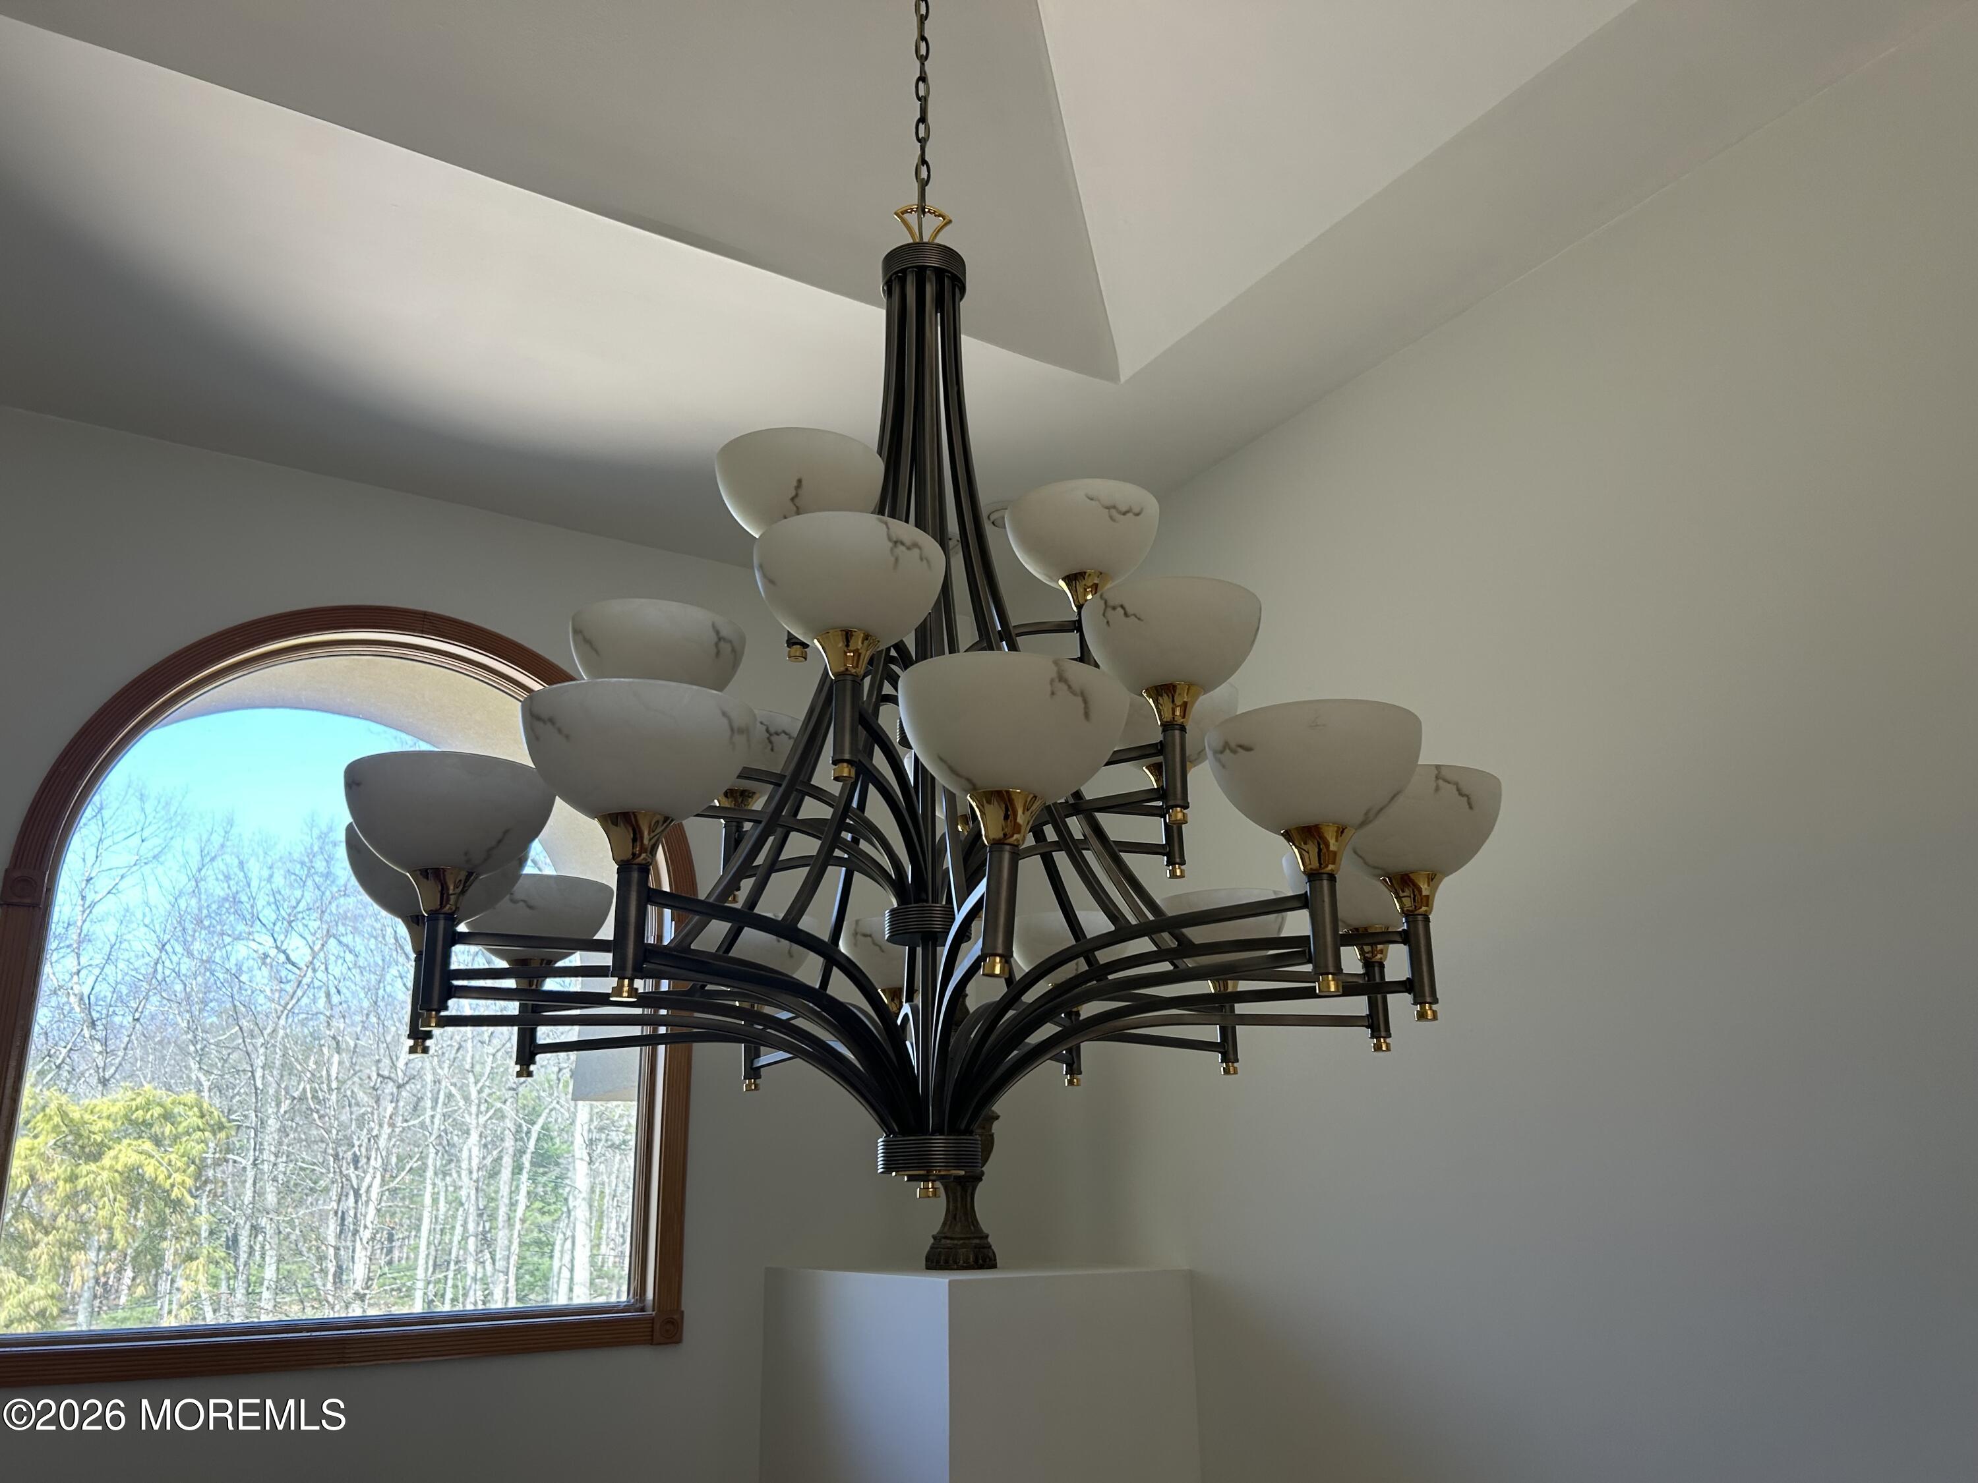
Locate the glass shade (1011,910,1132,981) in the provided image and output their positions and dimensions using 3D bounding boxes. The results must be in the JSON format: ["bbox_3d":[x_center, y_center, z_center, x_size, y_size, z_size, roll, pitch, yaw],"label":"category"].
[{"bbox_3d":[0.141,0.359,2.494,0.211,0.105,0.211,-1,-18,0],"label":"glass shade"}]

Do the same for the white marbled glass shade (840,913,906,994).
[{"bbox_3d":[-0.129,0.334,2.274,0.196,0.097,0.196,0,-18,-3],"label":"white marbled glass shade"}]

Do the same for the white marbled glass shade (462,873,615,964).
[{"bbox_3d":[-0.589,0.242,1.933,0.196,0.097,0.196,4,-18,-16],"label":"white marbled glass shade"}]

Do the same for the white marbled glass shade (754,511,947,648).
[{"bbox_3d":[-0.145,-0.144,1.507,0.196,0.097,0.196,1,-18,-6],"label":"white marbled glass shade"}]

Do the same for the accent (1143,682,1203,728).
[{"bbox_3d":[0.201,-0.036,1.633,0.066,0.043,0.066,-4,-18,7],"label":"accent"}]

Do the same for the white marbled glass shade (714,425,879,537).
[{"bbox_3d":[-0.240,-0.300,1.894,0.211,0.105,0.211,-1,-18,0],"label":"white marbled glass shade"}]

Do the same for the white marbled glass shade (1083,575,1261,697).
[{"bbox_3d":[0.200,-0.095,1.651,0.196,0.097,0.196,-4,-18,7],"label":"white marbled glass shade"}]

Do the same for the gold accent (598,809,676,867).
[{"bbox_3d":[-0.321,0.092,1.350,0.070,0.041,0.070,-1,-18,0],"label":"gold accent"}]

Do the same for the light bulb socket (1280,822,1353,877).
[{"bbox_3d":[0.323,0.108,1.450,0.070,0.041,0.070,-1,-18,0],"label":"light bulb socket"}]

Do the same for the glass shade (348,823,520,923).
[{"bbox_3d":[-0.666,0.165,1.787,0.211,0.105,0.211,-1,-18,0],"label":"glass shade"}]

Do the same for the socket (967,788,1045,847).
[{"bbox_3d":[0.015,0.070,1.307,0.070,0.041,0.070,-1,-18,0],"label":"socket"}]

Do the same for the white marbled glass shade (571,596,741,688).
[{"bbox_3d":[-0.405,-0.085,1.813,0.211,0.105,0.211,-1,-18,0],"label":"white marbled glass shade"}]

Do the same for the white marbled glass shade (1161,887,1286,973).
[{"bbox_3d":[0.330,0.278,2.112,0.196,0.097,0.196,-4,-18,8],"label":"white marbled glass shade"}]

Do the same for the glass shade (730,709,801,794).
[{"bbox_3d":[-0.340,0.030,2.009,0.196,0.097,0.196,2,-18,-10],"label":"glass shade"}]

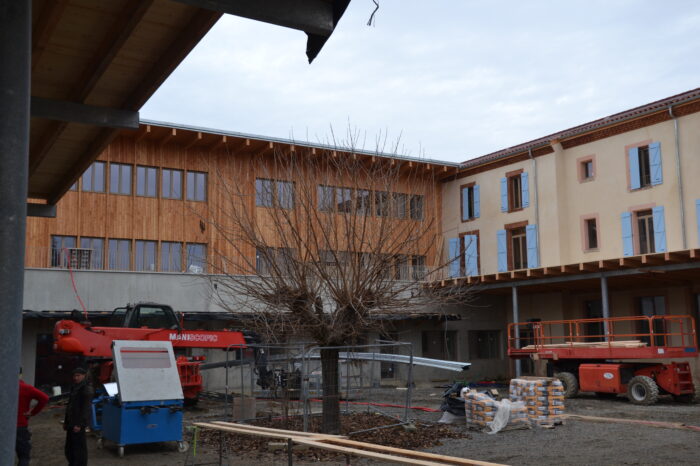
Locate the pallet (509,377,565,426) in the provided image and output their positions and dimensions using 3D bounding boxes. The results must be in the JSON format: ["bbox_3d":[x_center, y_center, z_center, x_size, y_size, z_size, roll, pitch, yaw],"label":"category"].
[{"bbox_3d":[4.590,4.149,18.626,1.030,1.120,0.850,-6,-9,33],"label":"pallet"}]

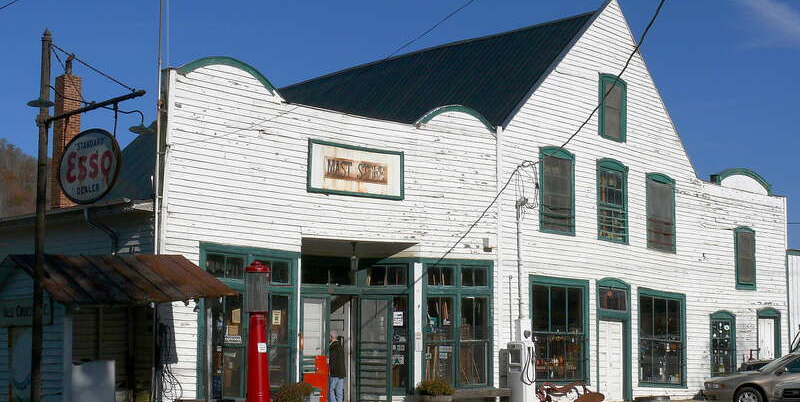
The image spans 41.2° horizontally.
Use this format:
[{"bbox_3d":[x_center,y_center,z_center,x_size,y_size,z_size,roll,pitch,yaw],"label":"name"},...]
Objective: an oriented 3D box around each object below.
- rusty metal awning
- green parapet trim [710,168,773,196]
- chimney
[{"bbox_3d":[-4.174,1.197,16.373,3.000,0.880,2.000,7,-10,-41],"label":"rusty metal awning"},{"bbox_3d":[10.241,-0.636,31.532,3.100,0.680,0.350,7,-10,-41],"label":"green parapet trim"},{"bbox_3d":[-8.660,-1.616,27.528,0.430,4.186,0.510,7,-10,-41],"label":"chimney"}]

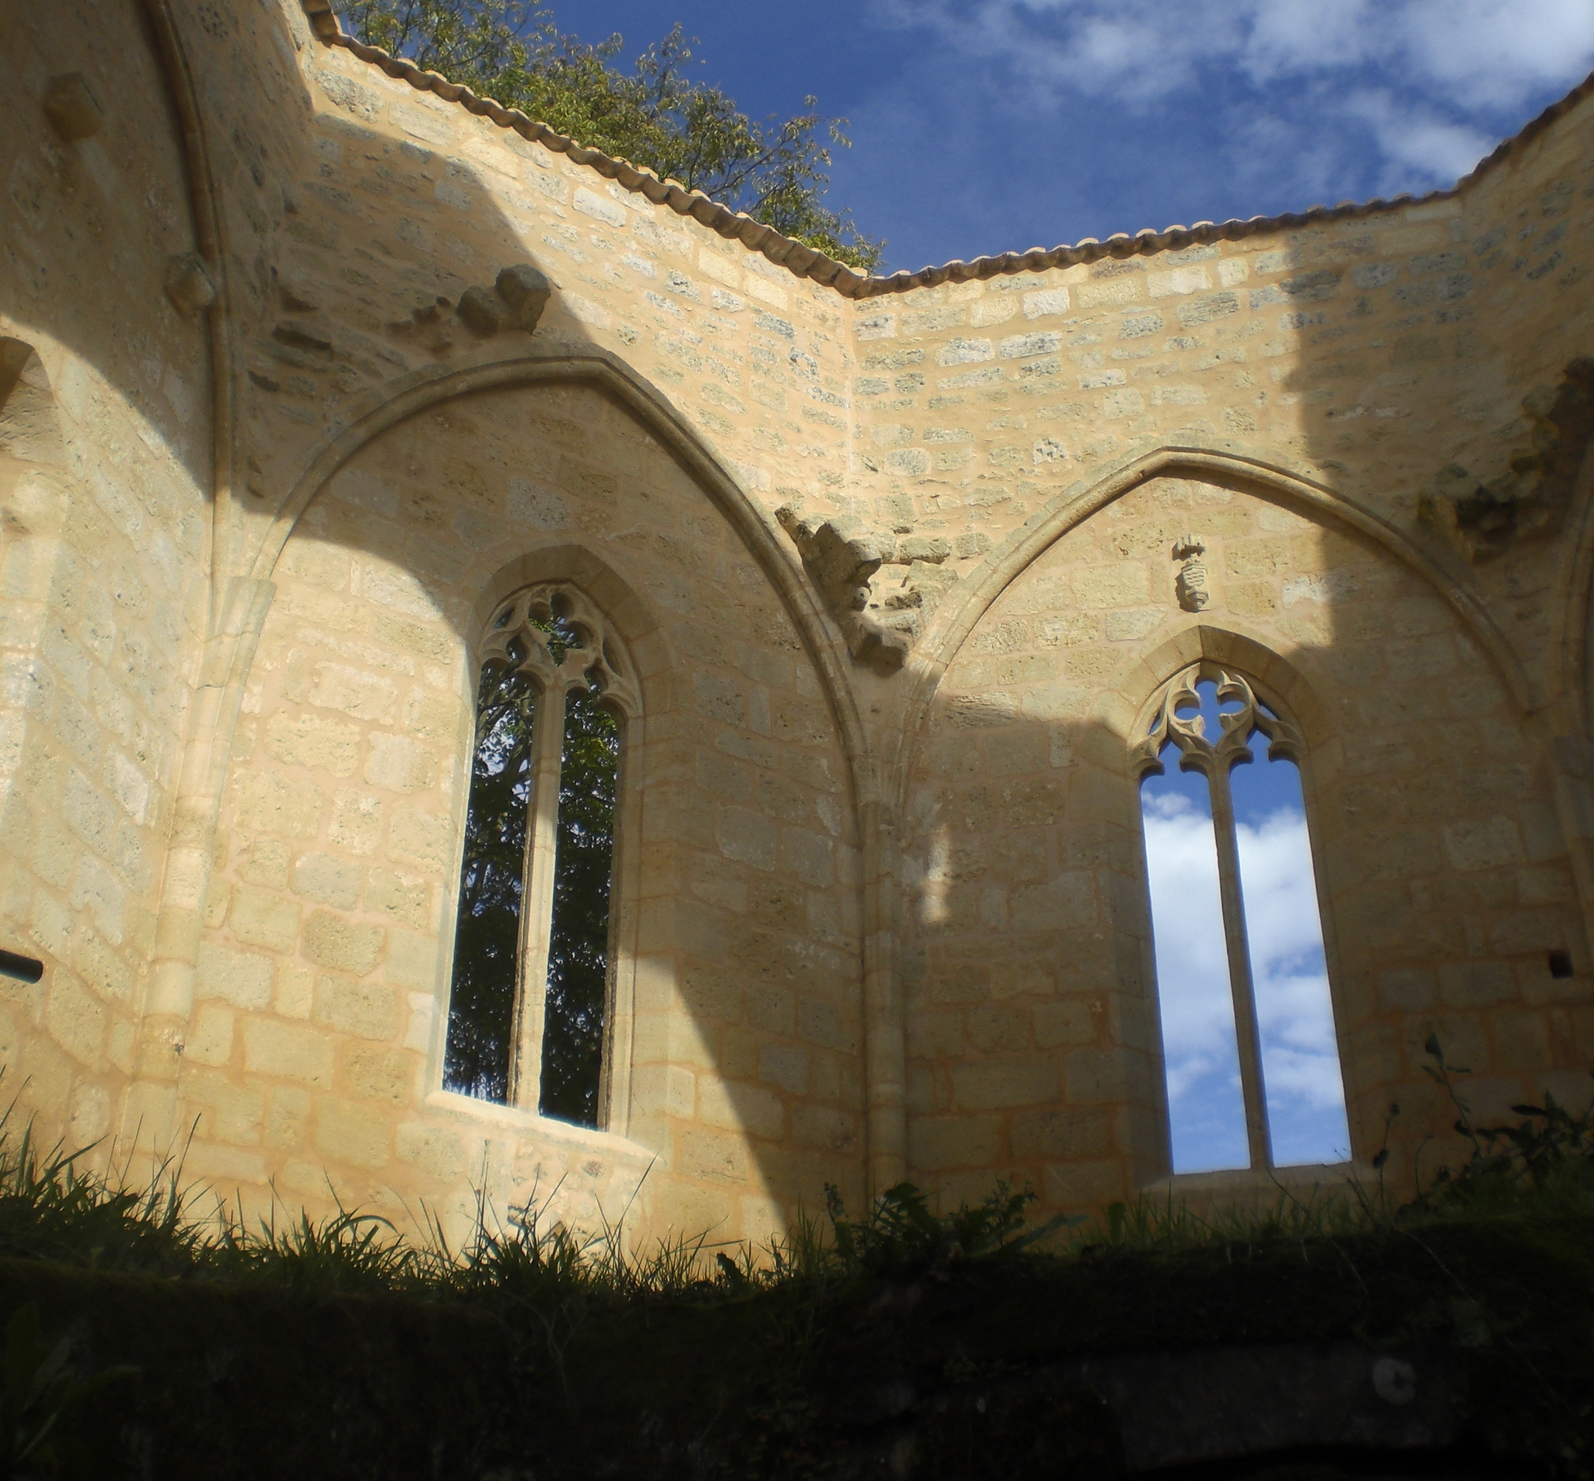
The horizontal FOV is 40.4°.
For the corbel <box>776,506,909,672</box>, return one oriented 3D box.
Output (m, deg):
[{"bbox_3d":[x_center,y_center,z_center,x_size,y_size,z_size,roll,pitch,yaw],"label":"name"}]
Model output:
[{"bbox_3d":[0.292,-0.986,14.089,0.825,0.919,0.500,6,-31,-9],"label":"corbel"}]

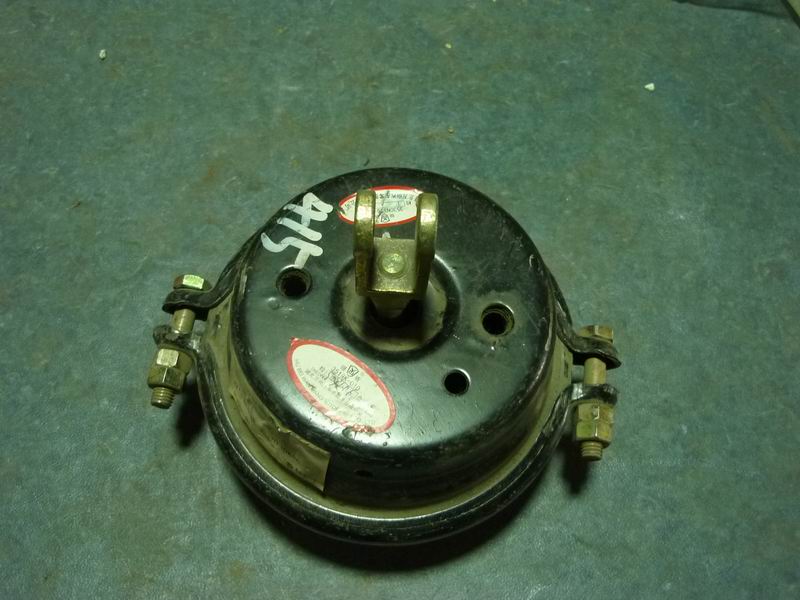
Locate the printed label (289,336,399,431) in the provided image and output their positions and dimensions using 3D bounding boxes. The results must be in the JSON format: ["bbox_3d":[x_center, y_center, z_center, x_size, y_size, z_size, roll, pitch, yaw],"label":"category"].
[{"bbox_3d":[-0.024,0.034,0.303,0.052,0.002,0.025,37,69,13],"label":"printed label"}]

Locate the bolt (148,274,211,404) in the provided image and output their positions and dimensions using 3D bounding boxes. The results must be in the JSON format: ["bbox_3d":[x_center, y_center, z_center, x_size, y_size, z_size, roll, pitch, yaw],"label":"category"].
[{"bbox_3d":[-0.108,0.020,0.368,0.018,0.018,0.063,9,66,1],"label":"bolt"}]

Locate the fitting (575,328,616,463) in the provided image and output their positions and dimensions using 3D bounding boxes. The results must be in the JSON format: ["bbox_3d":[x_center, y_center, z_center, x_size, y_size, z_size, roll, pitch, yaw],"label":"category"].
[{"bbox_3d":[0.095,0.045,0.368,0.018,0.018,0.062,10,66,1],"label":"fitting"}]

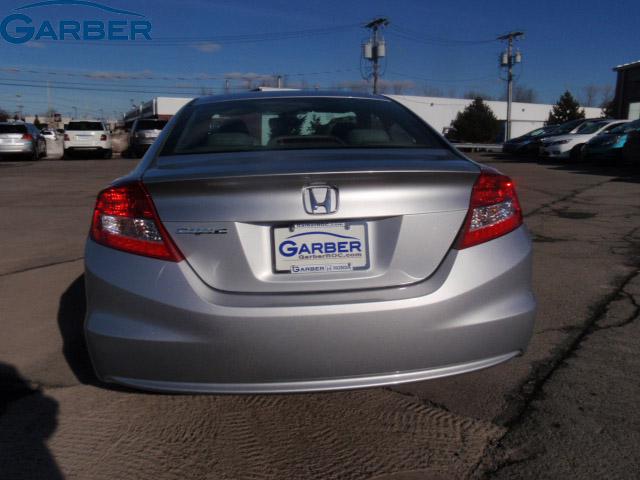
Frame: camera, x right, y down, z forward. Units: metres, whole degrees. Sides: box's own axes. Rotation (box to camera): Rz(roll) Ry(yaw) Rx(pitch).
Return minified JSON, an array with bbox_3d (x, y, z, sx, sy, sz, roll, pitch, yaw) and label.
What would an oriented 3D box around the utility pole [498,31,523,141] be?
[{"bbox_3d":[16.000,-12.930,44.303,0.900,8.932,2.300,-8,14,-29],"label":"utility pole"}]

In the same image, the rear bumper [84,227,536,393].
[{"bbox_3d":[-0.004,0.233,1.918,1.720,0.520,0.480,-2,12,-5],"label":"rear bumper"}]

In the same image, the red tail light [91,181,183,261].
[{"bbox_3d":[-0.646,-0.081,1.772,0.380,0.270,0.350,-2,12,-5],"label":"red tail light"}]

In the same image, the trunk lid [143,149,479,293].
[{"bbox_3d":[-0.015,-0.082,1.911,1.240,0.440,0.520,-2,12,-5],"label":"trunk lid"}]

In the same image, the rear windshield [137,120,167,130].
[{"bbox_3d":[-7.957,-5.417,24.491,1.330,0.450,0.300,-5,13,-20],"label":"rear windshield"}]

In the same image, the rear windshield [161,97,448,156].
[{"bbox_3d":[-0.092,-0.592,2.549,1.220,0.290,0.930,-2,12,-5],"label":"rear windshield"}]

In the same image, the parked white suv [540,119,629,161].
[{"bbox_3d":[10.189,-3.586,18.104,4.450,1.480,1.780,-2,12,-6],"label":"parked white suv"}]

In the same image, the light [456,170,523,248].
[{"bbox_3d":[0.628,-0.130,1.886,0.380,0.270,0.350,-2,12,-5],"label":"light"}]

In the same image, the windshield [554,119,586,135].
[{"bbox_3d":[9.879,-4.478,20.335,0.750,0.500,1.380,-2,12,-6],"label":"windshield"}]

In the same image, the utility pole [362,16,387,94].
[{"bbox_3d":[4.102,-11.534,38.439,0.900,8.929,2.300,-8,14,-29],"label":"utility pole"}]

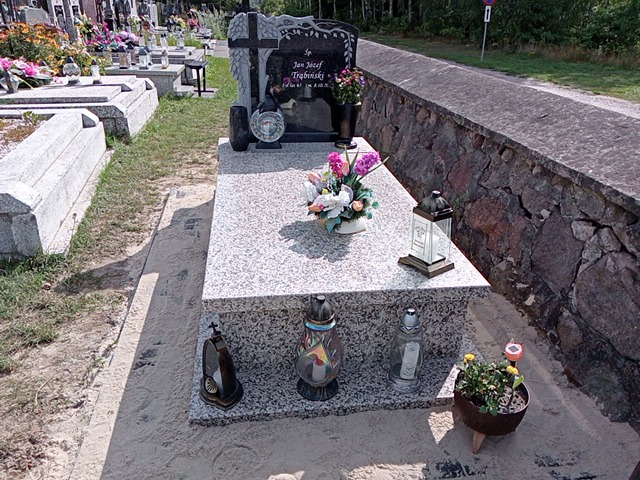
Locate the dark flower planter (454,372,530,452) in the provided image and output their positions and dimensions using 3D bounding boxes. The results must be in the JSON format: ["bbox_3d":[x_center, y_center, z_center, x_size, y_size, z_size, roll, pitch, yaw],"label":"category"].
[{"bbox_3d":[0.524,0.544,1.635,0.222,0.205,0.222,-2,27,-9],"label":"dark flower planter"}]

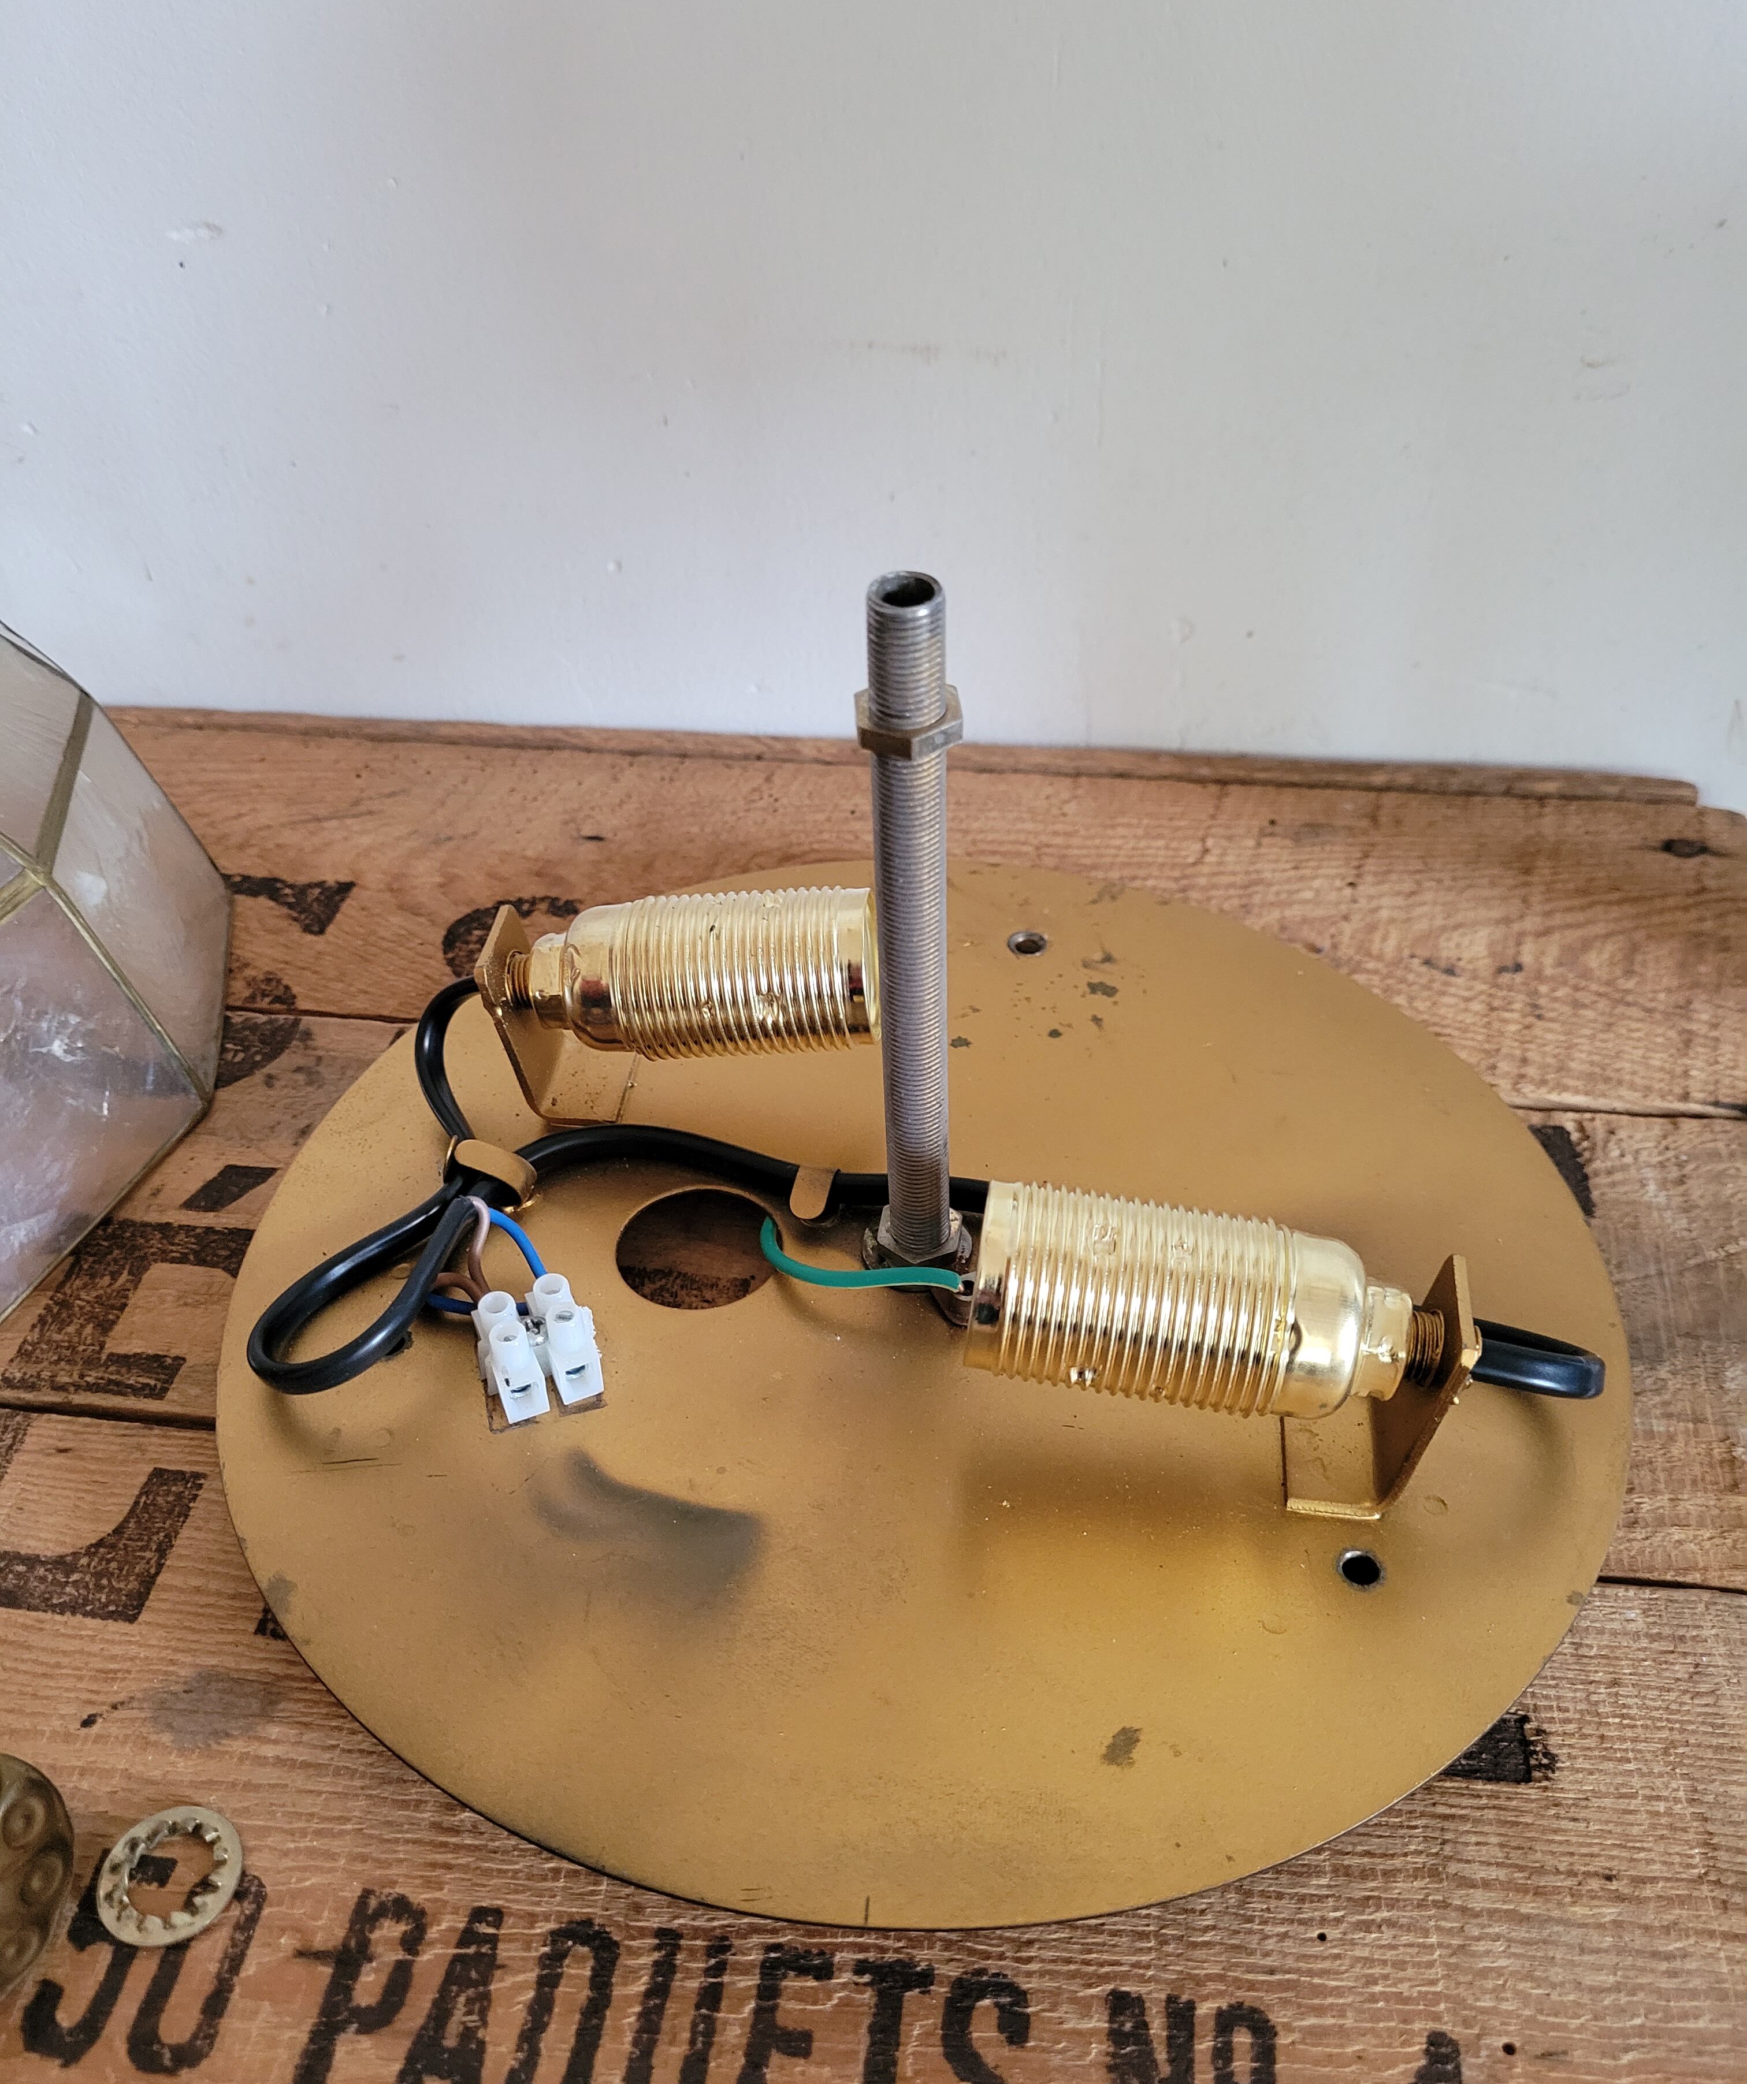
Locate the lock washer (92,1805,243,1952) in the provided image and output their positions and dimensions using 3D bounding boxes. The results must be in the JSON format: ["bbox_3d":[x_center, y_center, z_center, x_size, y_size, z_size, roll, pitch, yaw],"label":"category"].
[{"bbox_3d":[-0.089,0.105,0.220,0.018,0.002,0.018,-1,41,1],"label":"lock washer"}]

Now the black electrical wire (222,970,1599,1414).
[{"bbox_3d":[0.008,0.028,0.279,0.207,0.033,0.081,3,41,5],"label":"black electrical wire"}]

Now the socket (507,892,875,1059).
[{"bbox_3d":[-0.031,-0.011,0.300,0.062,0.028,0.028,-3,41,4],"label":"socket"}]

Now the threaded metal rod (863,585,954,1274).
[{"bbox_3d":[0.006,-0.010,0.254,0.010,0.120,0.010,-1,41,1],"label":"threaded metal rod"}]

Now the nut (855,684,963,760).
[{"bbox_3d":[0.005,-0.042,0.227,0.014,0.004,0.016,-4,41,-2],"label":"nut"}]

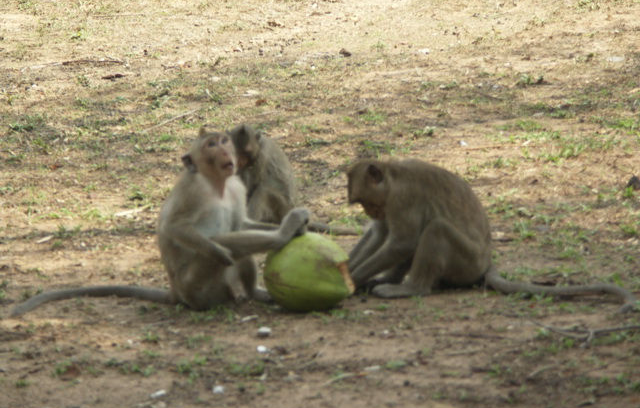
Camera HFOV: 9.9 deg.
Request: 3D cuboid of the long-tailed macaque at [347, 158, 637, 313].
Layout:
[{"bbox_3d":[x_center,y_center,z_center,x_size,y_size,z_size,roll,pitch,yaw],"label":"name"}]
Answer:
[{"bbox_3d":[0.396,0.062,8.657,0.662,0.318,0.375,0,8,0],"label":"long-tailed macaque"}]

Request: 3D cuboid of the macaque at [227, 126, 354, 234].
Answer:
[{"bbox_3d":[-0.063,-0.067,9.677,0.299,0.272,0.226,7,11,39],"label":"macaque"}]

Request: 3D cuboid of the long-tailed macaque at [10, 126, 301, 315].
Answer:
[{"bbox_3d":[-0.332,0.037,8.510,0.611,0.410,0.456,4,9,24],"label":"long-tailed macaque"}]

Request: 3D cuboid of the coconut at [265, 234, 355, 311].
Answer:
[{"bbox_3d":[-0.024,0.157,8.482,0.204,0.182,0.190,0,8,0],"label":"coconut"}]

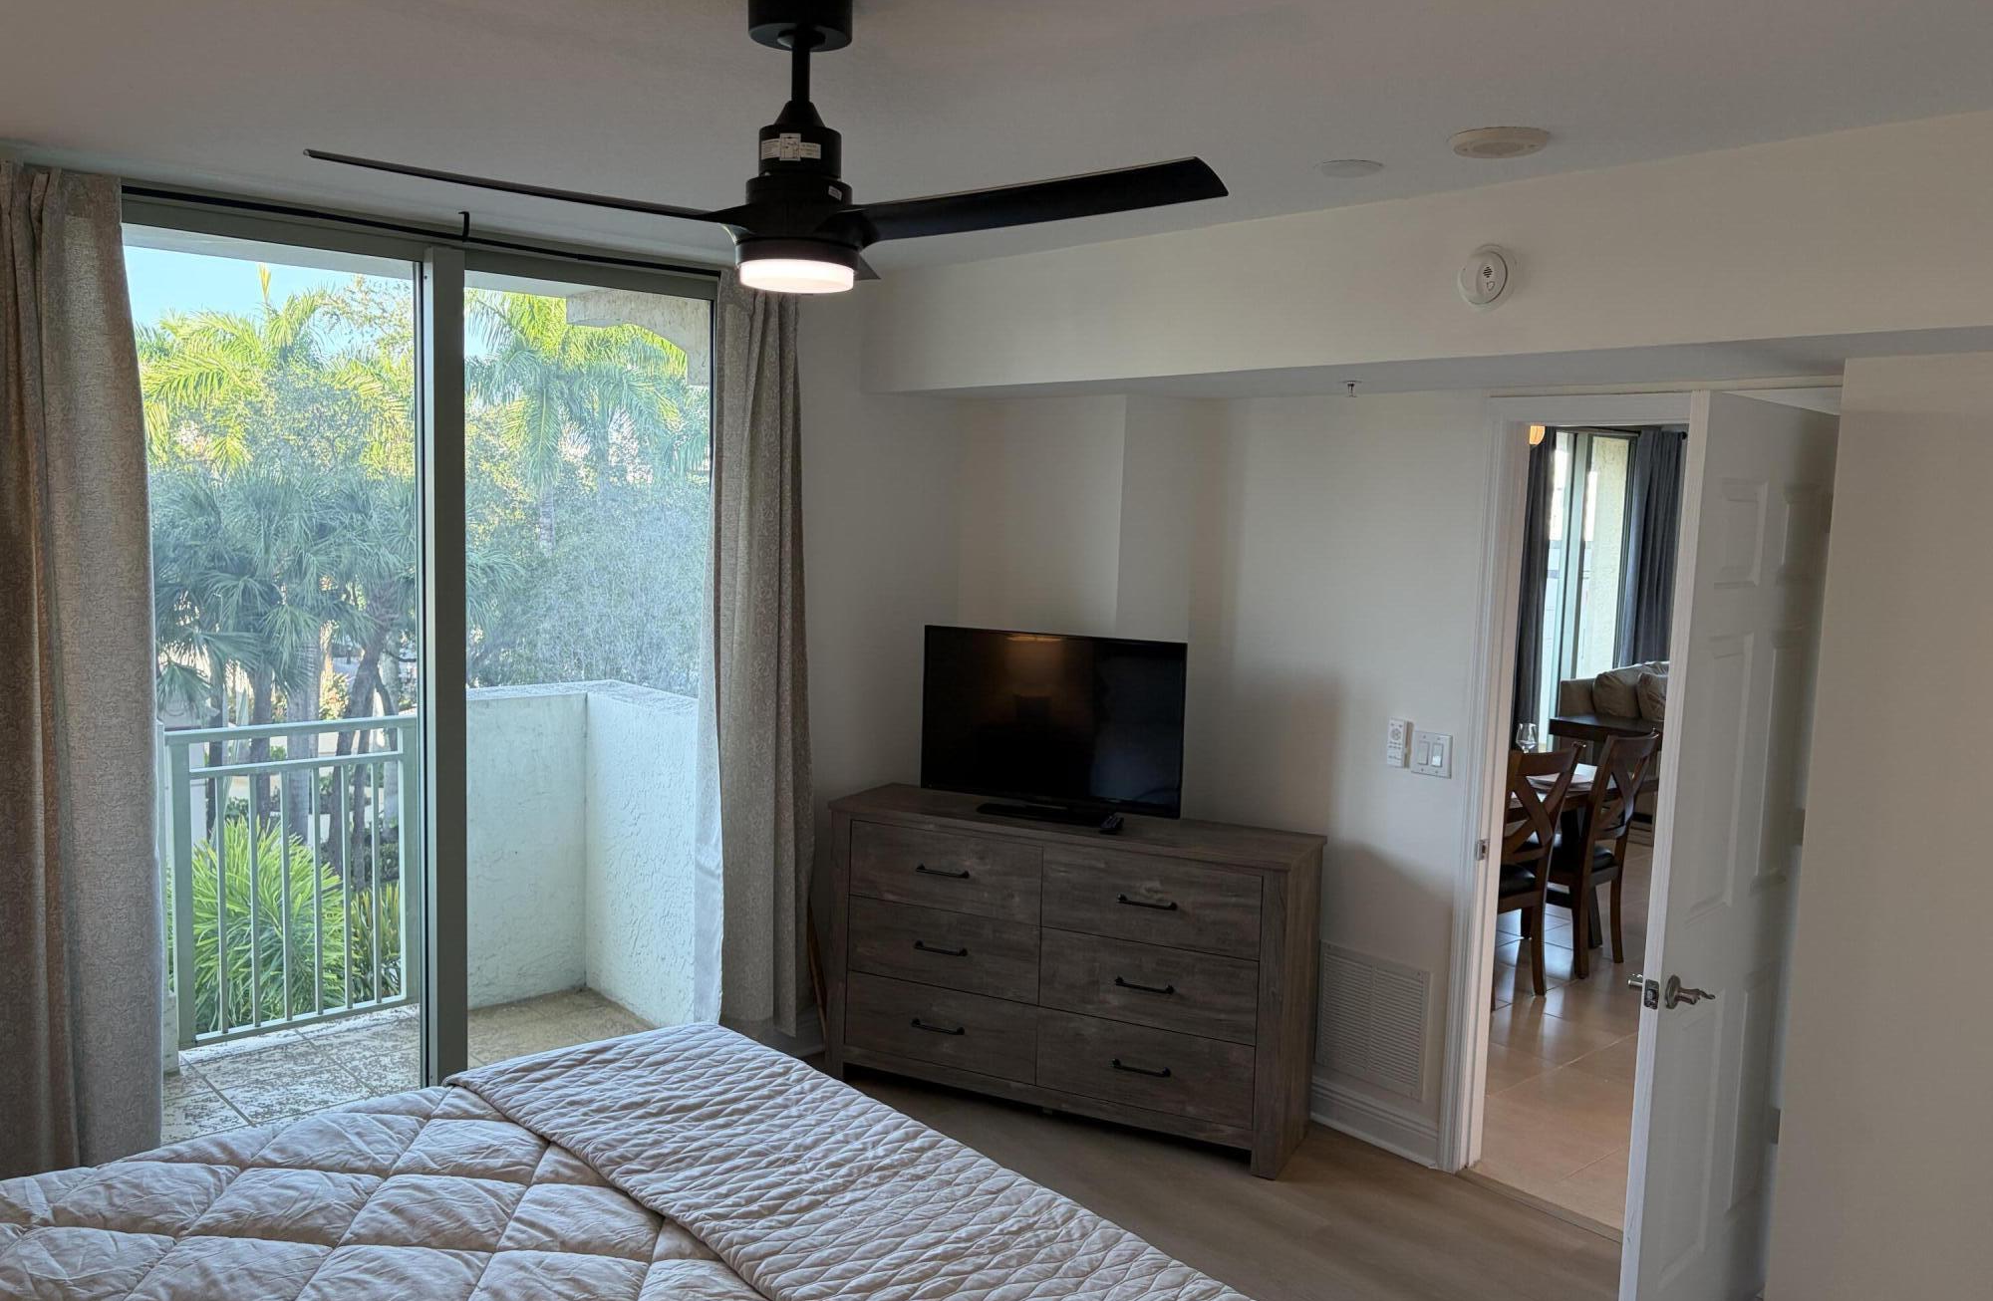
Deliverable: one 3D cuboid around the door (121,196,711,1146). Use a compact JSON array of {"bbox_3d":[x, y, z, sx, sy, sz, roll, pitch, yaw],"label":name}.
[{"bbox_3d":[-1.515,0.136,4.137,1.780,2.482,0.102,-3,7,-42],"label":"door"}]

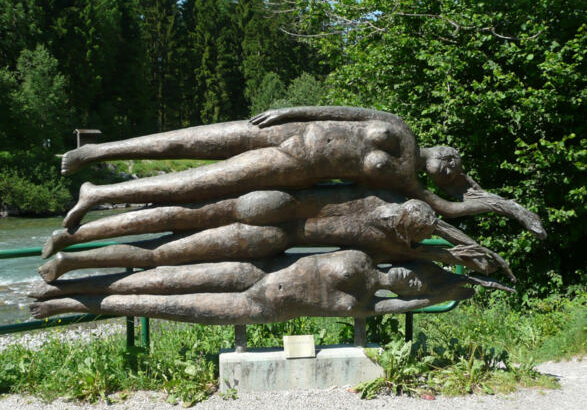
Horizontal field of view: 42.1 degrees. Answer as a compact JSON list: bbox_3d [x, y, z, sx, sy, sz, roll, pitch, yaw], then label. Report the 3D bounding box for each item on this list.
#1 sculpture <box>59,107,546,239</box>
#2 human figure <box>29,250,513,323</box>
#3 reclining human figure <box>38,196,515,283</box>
[{"bbox_3d":[0.154,-0.240,5.907,3.760,0.970,0.550,0,2,-10],"label":"sculpture"},{"bbox_3d":[-0.083,0.607,5.865,3.680,0.460,0.500,0,2,-10],"label":"human figure"},{"bbox_3d":[-0.047,0.242,5.872,3.640,0.630,0.500,0,2,-10],"label":"reclining human figure"}]

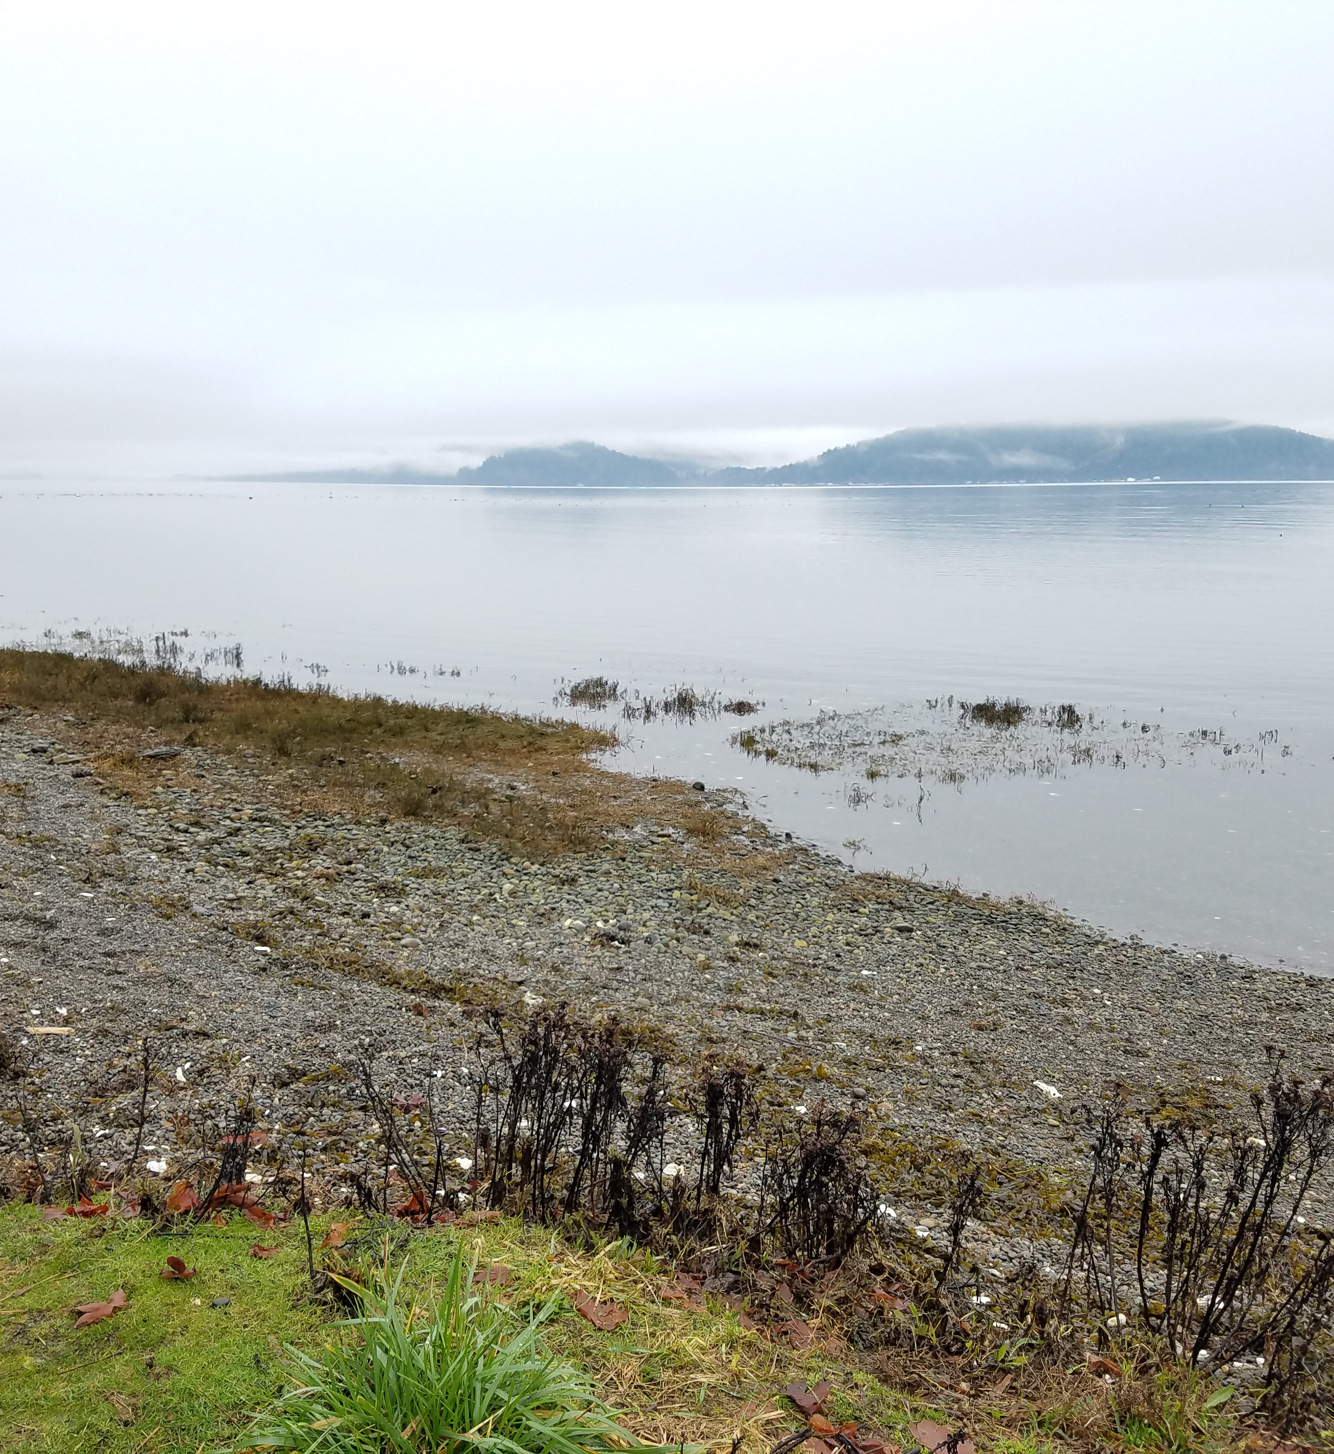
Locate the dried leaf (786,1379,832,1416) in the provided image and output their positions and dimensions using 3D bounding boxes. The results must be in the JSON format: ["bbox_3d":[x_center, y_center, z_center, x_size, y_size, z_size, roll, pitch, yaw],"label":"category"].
[{"bbox_3d":[0.237,1.139,2.486,0.085,0.030,0.078,0,10,0],"label":"dried leaf"}]

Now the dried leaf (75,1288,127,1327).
[{"bbox_3d":[-1.031,1.060,2.653,0.073,0.030,0.124,7,12,37],"label":"dried leaf"}]

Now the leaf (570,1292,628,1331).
[{"bbox_3d":[-0.125,1.061,2.662,0.133,0.025,0.079,9,13,43],"label":"leaf"}]

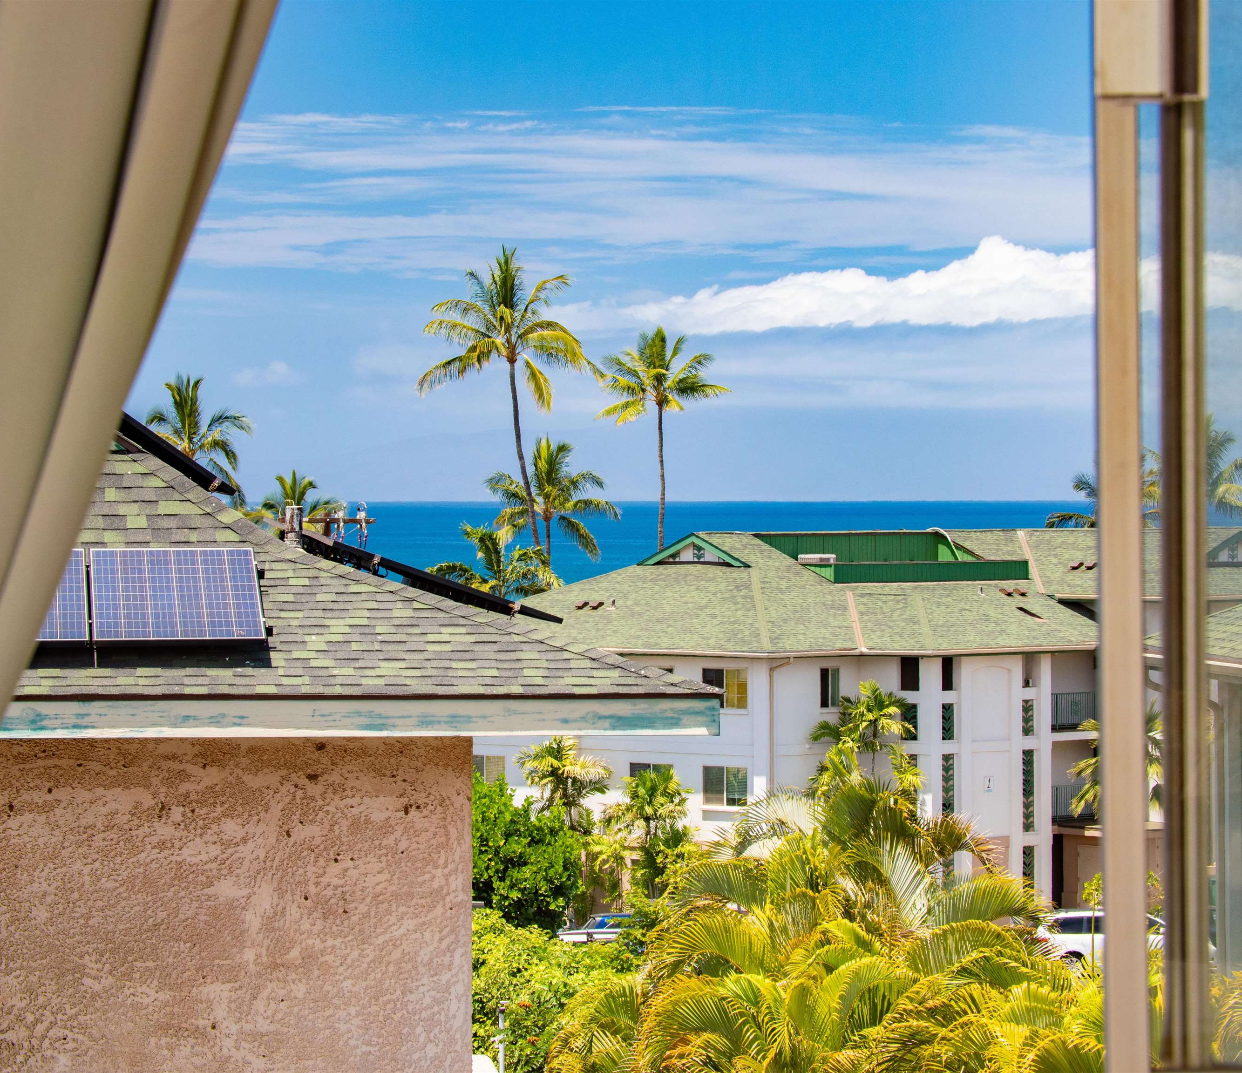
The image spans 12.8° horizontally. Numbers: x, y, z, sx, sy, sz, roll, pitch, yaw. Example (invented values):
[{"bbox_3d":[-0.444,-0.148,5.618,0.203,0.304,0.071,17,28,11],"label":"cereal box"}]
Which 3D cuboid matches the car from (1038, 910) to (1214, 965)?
[{"bbox_3d":[13.508,10.745,147.000,4.800,1.730,1.900,0,0,-2],"label":"car"}]

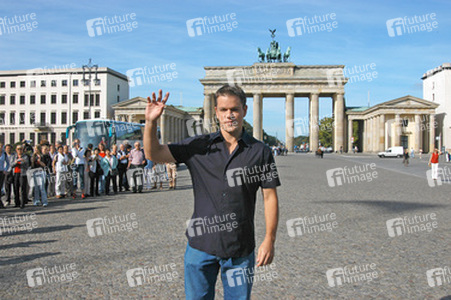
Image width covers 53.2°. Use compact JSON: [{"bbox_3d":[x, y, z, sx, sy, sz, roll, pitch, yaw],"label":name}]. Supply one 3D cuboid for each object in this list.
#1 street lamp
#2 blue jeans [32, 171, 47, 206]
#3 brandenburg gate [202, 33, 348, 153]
[{"bbox_3d":[-12.580,-3.628,42.033,1.500,9.800,0.500,0,0,7],"label":"street lamp"},{"bbox_3d":[-4.911,1.017,11.900,0.360,0.940,0.280,0,0,-19],"label":"blue jeans"},{"bbox_3d":[10.782,-12.695,104.420,32.600,27.000,11.000,0,0,6],"label":"brandenburg gate"}]

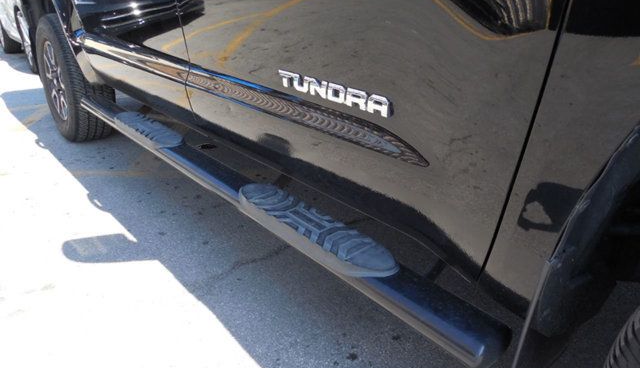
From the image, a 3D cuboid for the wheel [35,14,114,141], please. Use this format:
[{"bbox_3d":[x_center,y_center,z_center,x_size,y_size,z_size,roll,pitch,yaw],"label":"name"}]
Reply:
[{"bbox_3d":[-1.631,-0.695,3.089,0.280,0.810,0.810,-17,29,-37],"label":"wheel"}]

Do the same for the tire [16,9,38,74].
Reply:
[{"bbox_3d":[-3.355,-1.676,5.525,0.220,0.680,0.680,-17,29,-37],"label":"tire"}]

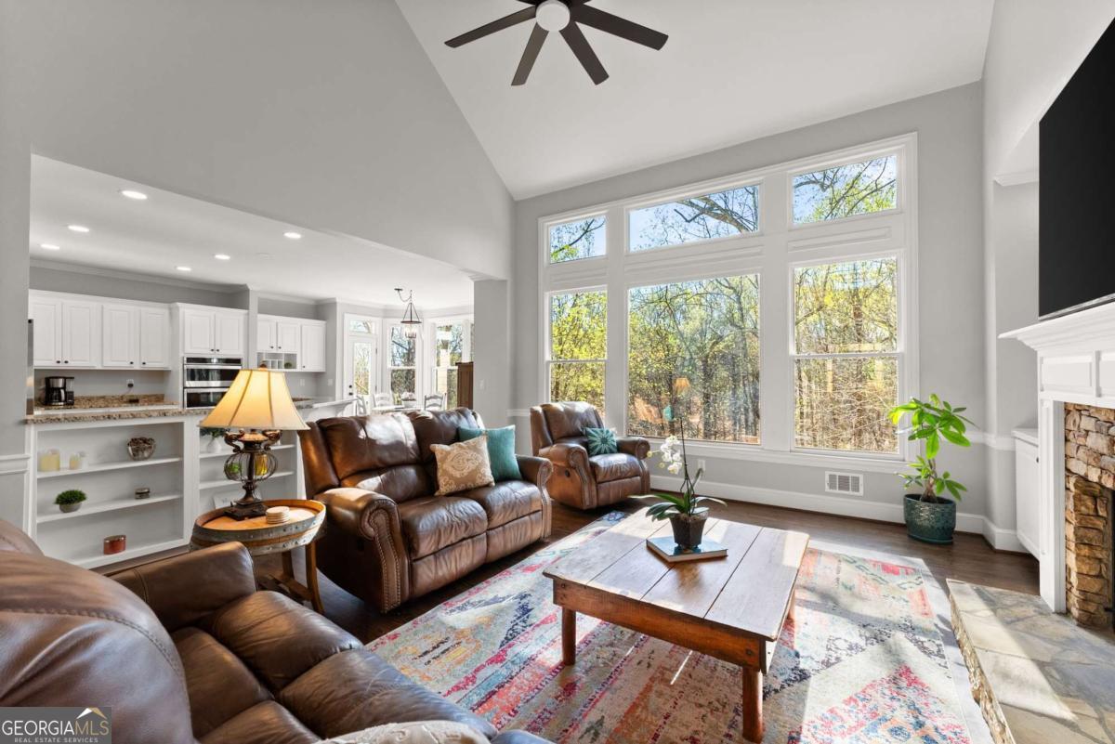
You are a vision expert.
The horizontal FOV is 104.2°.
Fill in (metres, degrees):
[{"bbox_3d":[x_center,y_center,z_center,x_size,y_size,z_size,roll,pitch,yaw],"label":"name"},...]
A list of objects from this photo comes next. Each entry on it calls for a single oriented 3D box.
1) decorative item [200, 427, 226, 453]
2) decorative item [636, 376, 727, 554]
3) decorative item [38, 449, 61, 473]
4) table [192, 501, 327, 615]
[{"bbox_3d":[-2.808,0.547,3.529,0.140,0.220,0.150,0,-1,32],"label":"decorative item"},{"bbox_3d":[0.630,0.546,2.200,0.460,0.680,0.370,0,-1,32],"label":"decorative item"},{"bbox_3d":[-3.322,0.586,2.836,0.100,0.130,0.100,-1,-1,31],"label":"decorative item"},{"bbox_3d":[-1.501,1.020,2.218,0.570,0.600,0.570,0,-1,32],"label":"table"}]

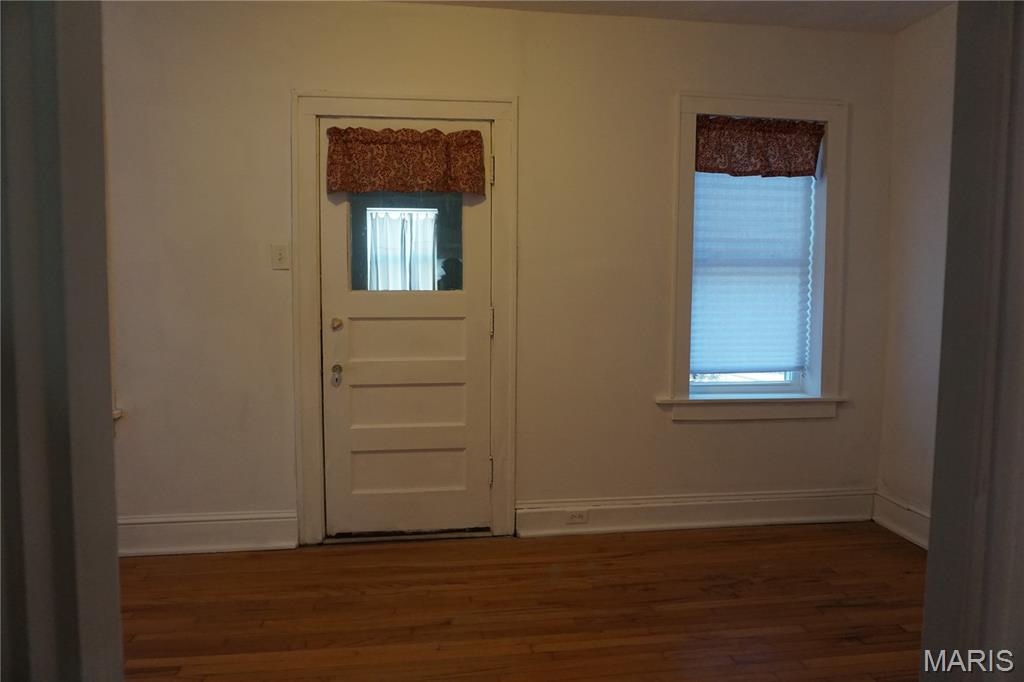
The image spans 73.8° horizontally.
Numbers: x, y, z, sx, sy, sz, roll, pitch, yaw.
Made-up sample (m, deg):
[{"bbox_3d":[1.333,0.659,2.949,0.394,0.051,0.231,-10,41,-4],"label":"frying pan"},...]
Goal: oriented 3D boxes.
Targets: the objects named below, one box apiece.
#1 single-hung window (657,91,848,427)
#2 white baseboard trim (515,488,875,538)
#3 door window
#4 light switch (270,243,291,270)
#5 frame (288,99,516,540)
[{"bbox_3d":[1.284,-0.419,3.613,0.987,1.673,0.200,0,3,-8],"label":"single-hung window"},{"bbox_3d":[1.006,0.903,3.592,1.982,0.179,0.030,0,3,-8],"label":"white baseboard trim"},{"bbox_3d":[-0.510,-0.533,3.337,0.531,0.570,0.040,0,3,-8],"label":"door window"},{"bbox_3d":[-1.101,-0.405,3.259,0.078,0.125,0.017,0,3,-8],"label":"light switch"},{"bbox_3d":[-0.509,-0.093,3.373,1.073,2.185,0.100,0,3,-8],"label":"frame"}]

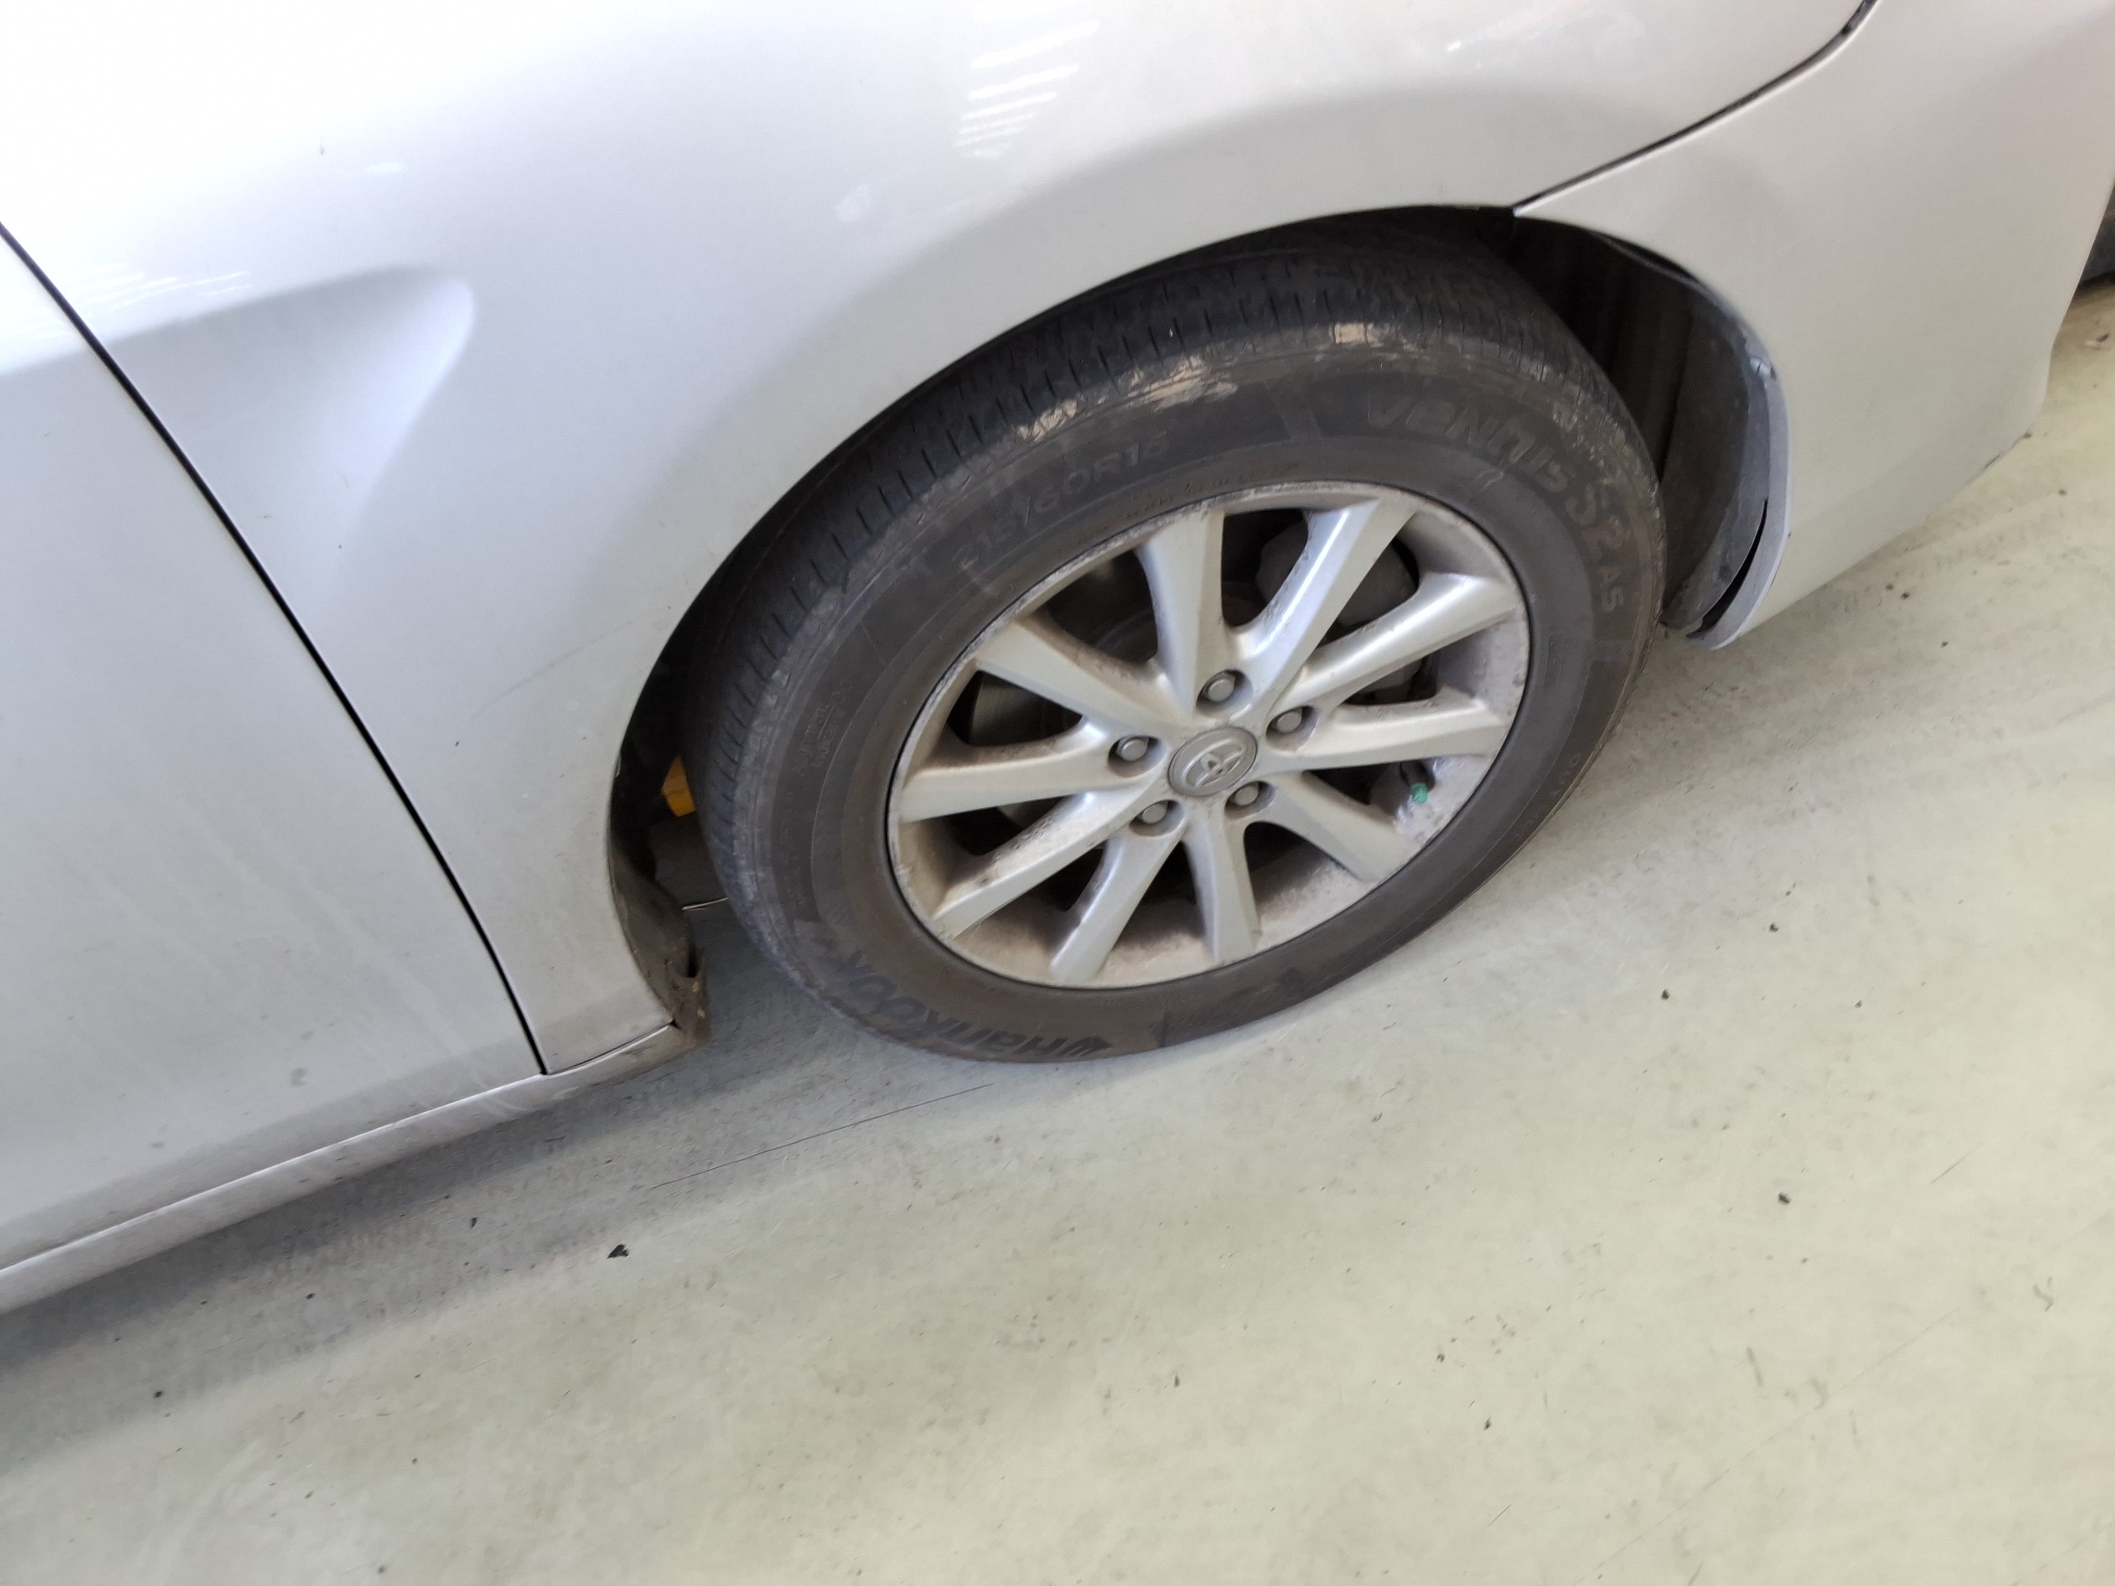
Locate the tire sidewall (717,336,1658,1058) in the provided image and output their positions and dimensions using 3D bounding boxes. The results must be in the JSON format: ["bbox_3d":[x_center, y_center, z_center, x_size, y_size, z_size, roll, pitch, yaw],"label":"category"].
[{"bbox_3d":[0.098,-0.031,1.121,0.650,0.645,0.070,-20,49,-4],"label":"tire sidewall"}]

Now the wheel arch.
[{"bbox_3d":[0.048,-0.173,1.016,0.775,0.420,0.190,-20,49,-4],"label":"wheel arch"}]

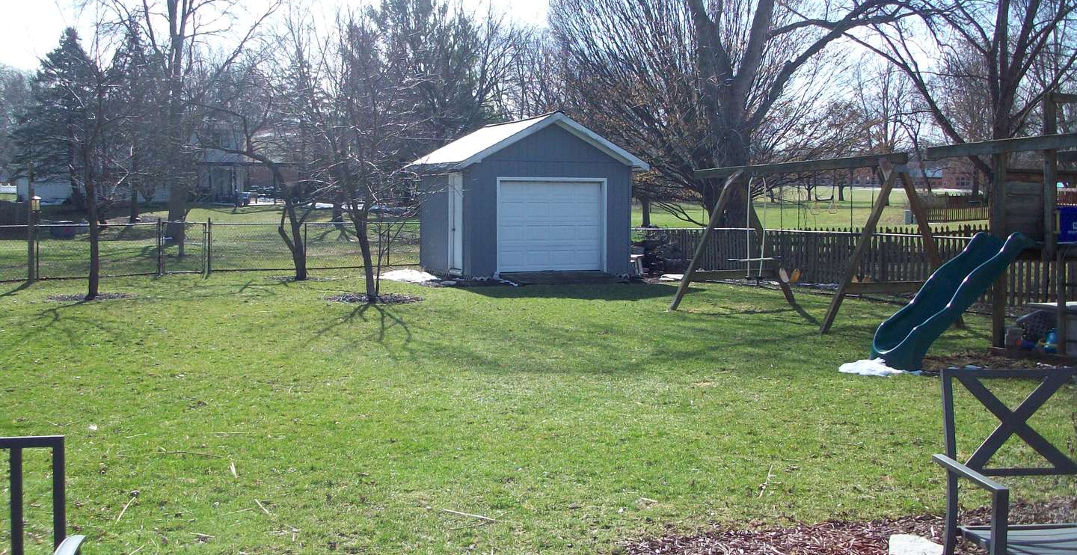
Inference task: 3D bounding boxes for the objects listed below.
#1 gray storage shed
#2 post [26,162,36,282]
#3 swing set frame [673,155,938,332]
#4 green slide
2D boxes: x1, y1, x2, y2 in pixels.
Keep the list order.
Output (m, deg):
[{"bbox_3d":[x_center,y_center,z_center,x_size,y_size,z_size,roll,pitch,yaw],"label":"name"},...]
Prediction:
[{"bbox_3d":[-0.439,-1.951,25.161,4.257,3.586,5.026,-2,5,-20],"label":"gray storage shed"},{"bbox_3d":[-10.582,-1.165,21.987,0.130,2.511,0.130,-2,5,-20],"label":"post"},{"bbox_3d":[3.611,-0.599,15.477,2.353,2.246,4.758,-2,5,-25],"label":"swing set frame"},{"bbox_3d":[4.349,0.200,10.966,1.680,1.320,0.600,-2,5,-23],"label":"green slide"}]

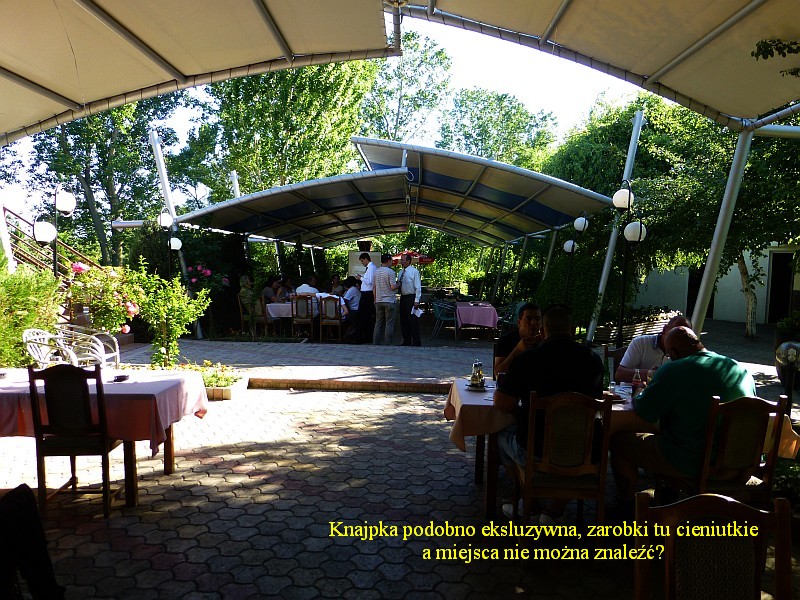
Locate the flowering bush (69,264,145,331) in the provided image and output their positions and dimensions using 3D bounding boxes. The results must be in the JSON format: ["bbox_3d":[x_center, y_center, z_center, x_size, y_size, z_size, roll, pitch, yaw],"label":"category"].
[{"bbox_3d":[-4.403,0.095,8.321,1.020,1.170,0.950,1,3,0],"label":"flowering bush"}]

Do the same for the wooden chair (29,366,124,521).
[{"bbox_3d":[-2.085,0.890,3.738,0.470,0.985,0.540,0,3,-2],"label":"wooden chair"}]

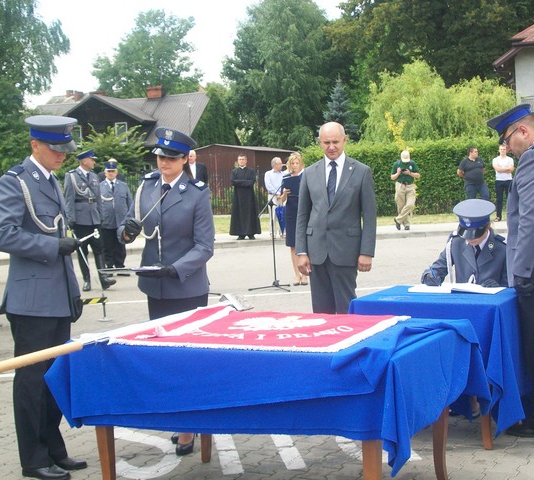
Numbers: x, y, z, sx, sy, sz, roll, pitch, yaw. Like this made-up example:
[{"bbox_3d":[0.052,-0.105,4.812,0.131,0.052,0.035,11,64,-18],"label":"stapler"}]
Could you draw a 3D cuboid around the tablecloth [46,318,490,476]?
[{"bbox_3d":[0.028,0.663,4.921,1.700,0.460,1.100,0,5,28],"label":"tablecloth"}]

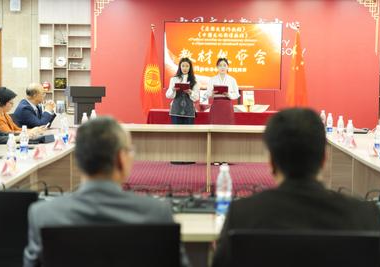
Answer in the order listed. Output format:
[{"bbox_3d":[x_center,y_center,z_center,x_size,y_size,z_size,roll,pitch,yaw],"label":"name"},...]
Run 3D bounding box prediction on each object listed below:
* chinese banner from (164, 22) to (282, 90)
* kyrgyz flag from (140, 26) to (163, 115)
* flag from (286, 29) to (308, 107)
[{"bbox_3d":[0.586,-1.355,13.600,2.070,1.180,0.070,1,4,1],"label":"chinese banner"},{"bbox_3d":[-0.658,-1.009,13.300,0.380,1.580,0.280,1,4,1],"label":"kyrgyz flag"},{"bbox_3d":[1.829,-0.992,13.300,0.360,1.550,0.280,1,4,1],"label":"flag"}]

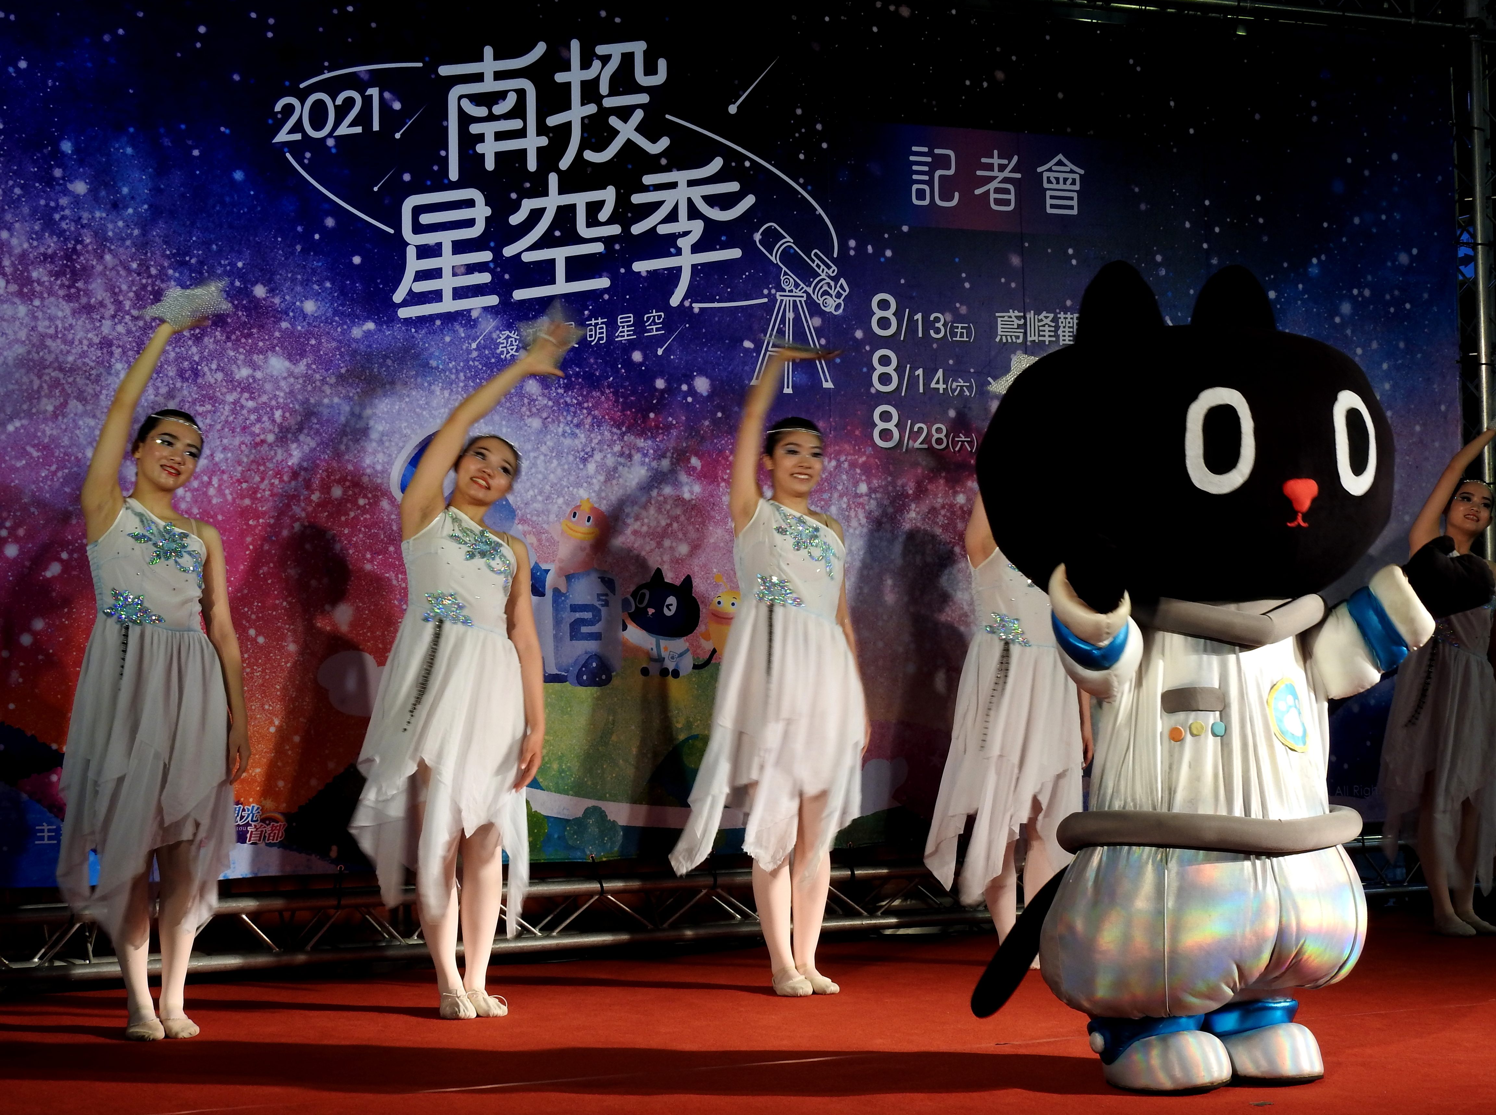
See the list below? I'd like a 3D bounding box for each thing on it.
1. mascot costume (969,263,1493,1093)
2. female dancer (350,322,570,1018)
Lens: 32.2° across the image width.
[{"bbox_3d":[1.072,0.239,5.859,1.060,1.824,0.850,-1,-2,-22],"label":"mascot costume"},{"bbox_3d":[-0.779,0.291,7.012,0.560,1.854,0.450,-1,-2,-22],"label":"female dancer"}]

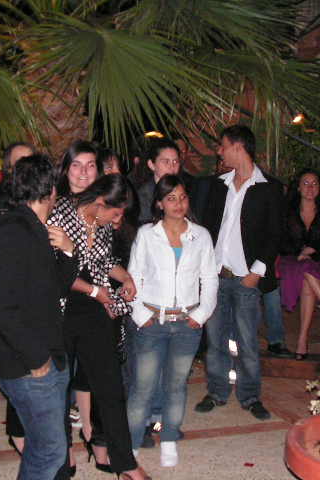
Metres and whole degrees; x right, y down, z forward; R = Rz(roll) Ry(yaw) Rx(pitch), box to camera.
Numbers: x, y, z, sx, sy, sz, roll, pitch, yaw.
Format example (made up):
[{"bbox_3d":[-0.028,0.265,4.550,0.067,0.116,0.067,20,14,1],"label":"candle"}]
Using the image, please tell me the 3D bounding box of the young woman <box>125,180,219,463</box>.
[{"bbox_3d":[0.063,0.411,4.466,0.480,1.560,0.360,0,6,-2],"label":"young woman"}]

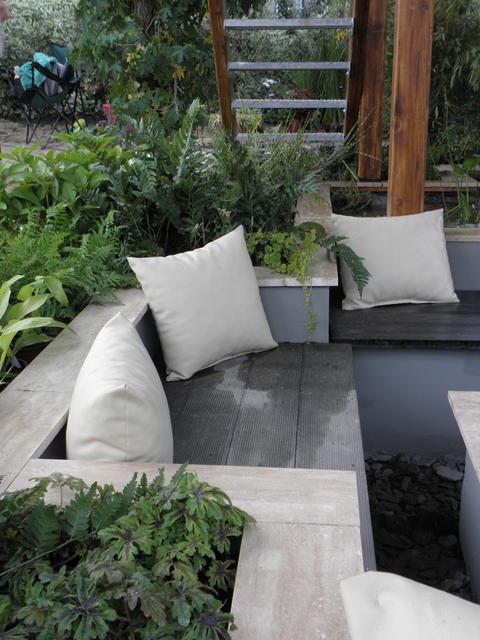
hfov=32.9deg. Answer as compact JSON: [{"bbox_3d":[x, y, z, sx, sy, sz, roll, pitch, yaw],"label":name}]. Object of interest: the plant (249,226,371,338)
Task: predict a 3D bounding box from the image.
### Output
[{"bbox_3d":[0.220,-0.131,2.637,0.400,0.330,0.300,1,17,5],"label":"plant"}]

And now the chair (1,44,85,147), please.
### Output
[{"bbox_3d":[-1.701,-1.963,7.081,0.600,0.860,0.750,-11,20,-32],"label":"chair"}]

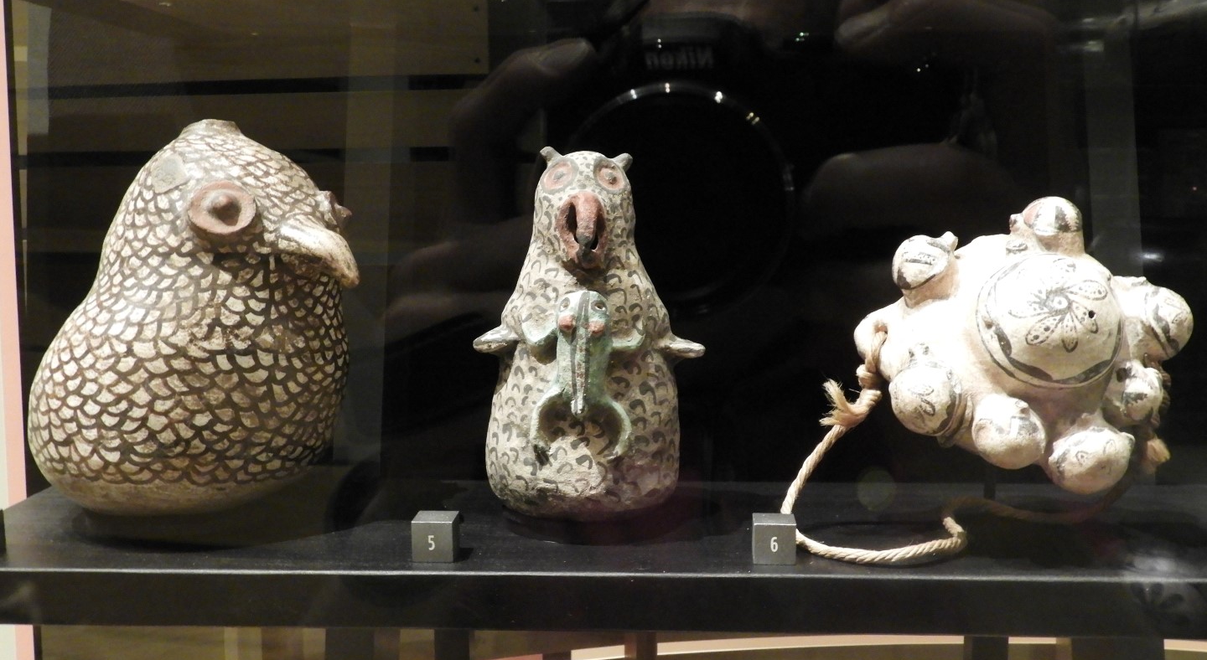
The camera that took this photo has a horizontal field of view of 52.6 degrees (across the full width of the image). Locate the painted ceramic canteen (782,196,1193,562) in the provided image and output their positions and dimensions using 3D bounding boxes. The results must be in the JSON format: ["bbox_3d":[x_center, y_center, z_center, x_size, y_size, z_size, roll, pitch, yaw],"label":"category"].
[{"bbox_3d":[0.207,0.018,0.649,0.227,0.175,0.136,0,7,2],"label":"painted ceramic canteen"}]

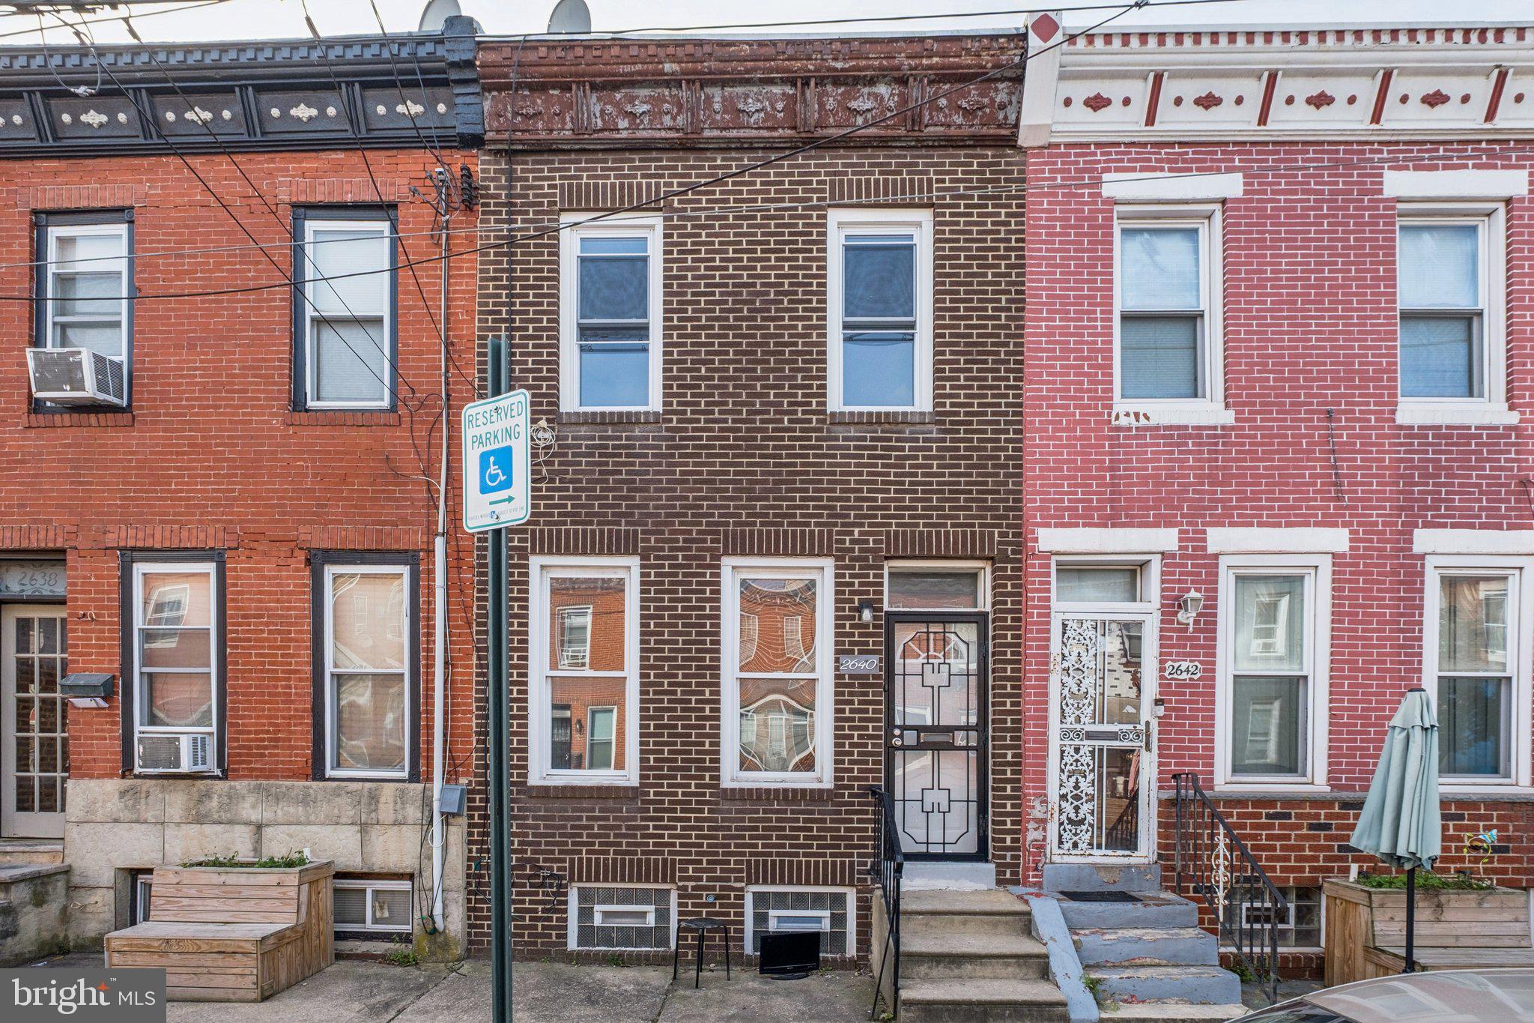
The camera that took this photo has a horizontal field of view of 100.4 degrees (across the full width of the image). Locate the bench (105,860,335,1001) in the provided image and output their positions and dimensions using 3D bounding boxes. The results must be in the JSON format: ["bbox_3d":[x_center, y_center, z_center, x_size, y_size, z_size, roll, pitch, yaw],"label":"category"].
[{"bbox_3d":[-4.020,3.120,4.760,1.120,0.800,0.820,0,-5,0],"label":"bench"}]

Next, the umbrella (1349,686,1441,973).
[{"bbox_3d":[4.000,2.230,4.050,0.470,2.220,0.470,0,0,0],"label":"umbrella"}]

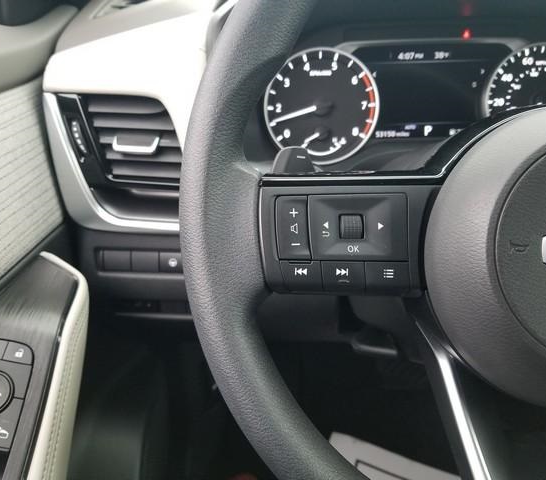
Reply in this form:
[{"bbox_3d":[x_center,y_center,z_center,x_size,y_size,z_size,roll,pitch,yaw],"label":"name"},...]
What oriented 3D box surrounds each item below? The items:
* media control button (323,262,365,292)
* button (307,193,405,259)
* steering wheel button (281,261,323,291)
[{"bbox_3d":[0.031,0.016,0.213,0.019,0.013,0.006,0,-6,3],"label":"media control button"},{"bbox_3d":[0.038,-0.005,0.215,0.043,0.029,0.008,0,-6,3],"label":"button"},{"bbox_3d":[0.013,0.016,0.214,0.018,0.013,0.006,0,-6,3],"label":"steering wheel button"}]

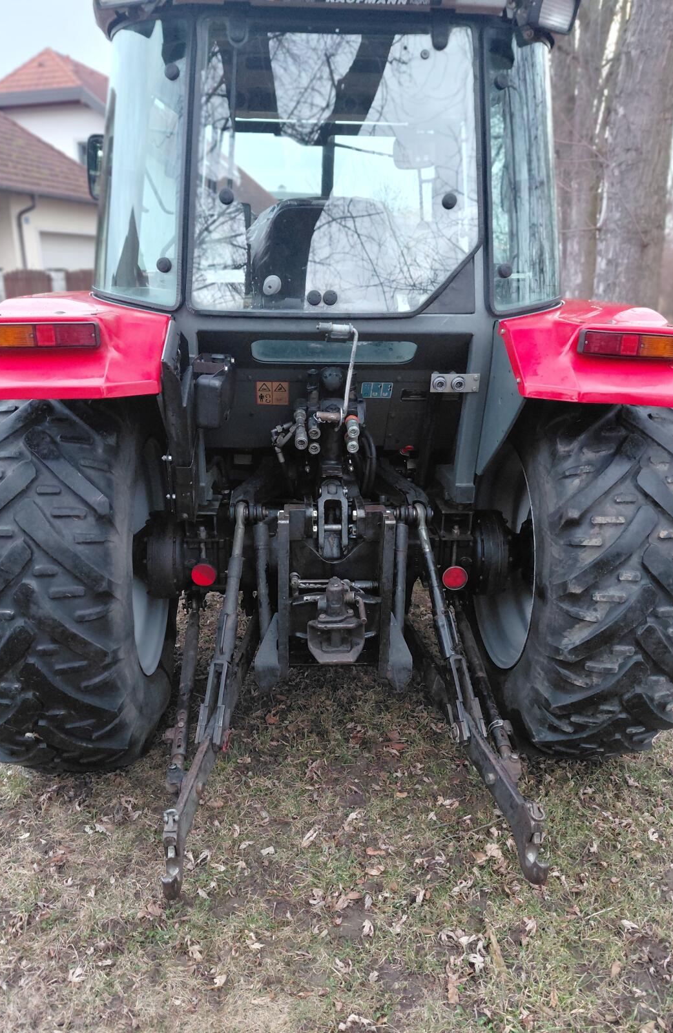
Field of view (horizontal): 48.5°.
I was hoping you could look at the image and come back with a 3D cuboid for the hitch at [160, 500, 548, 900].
[{"bbox_3d":[0.040,0.474,2.418,1.080,0.970,0.960,0,18,-4],"label":"hitch"}]

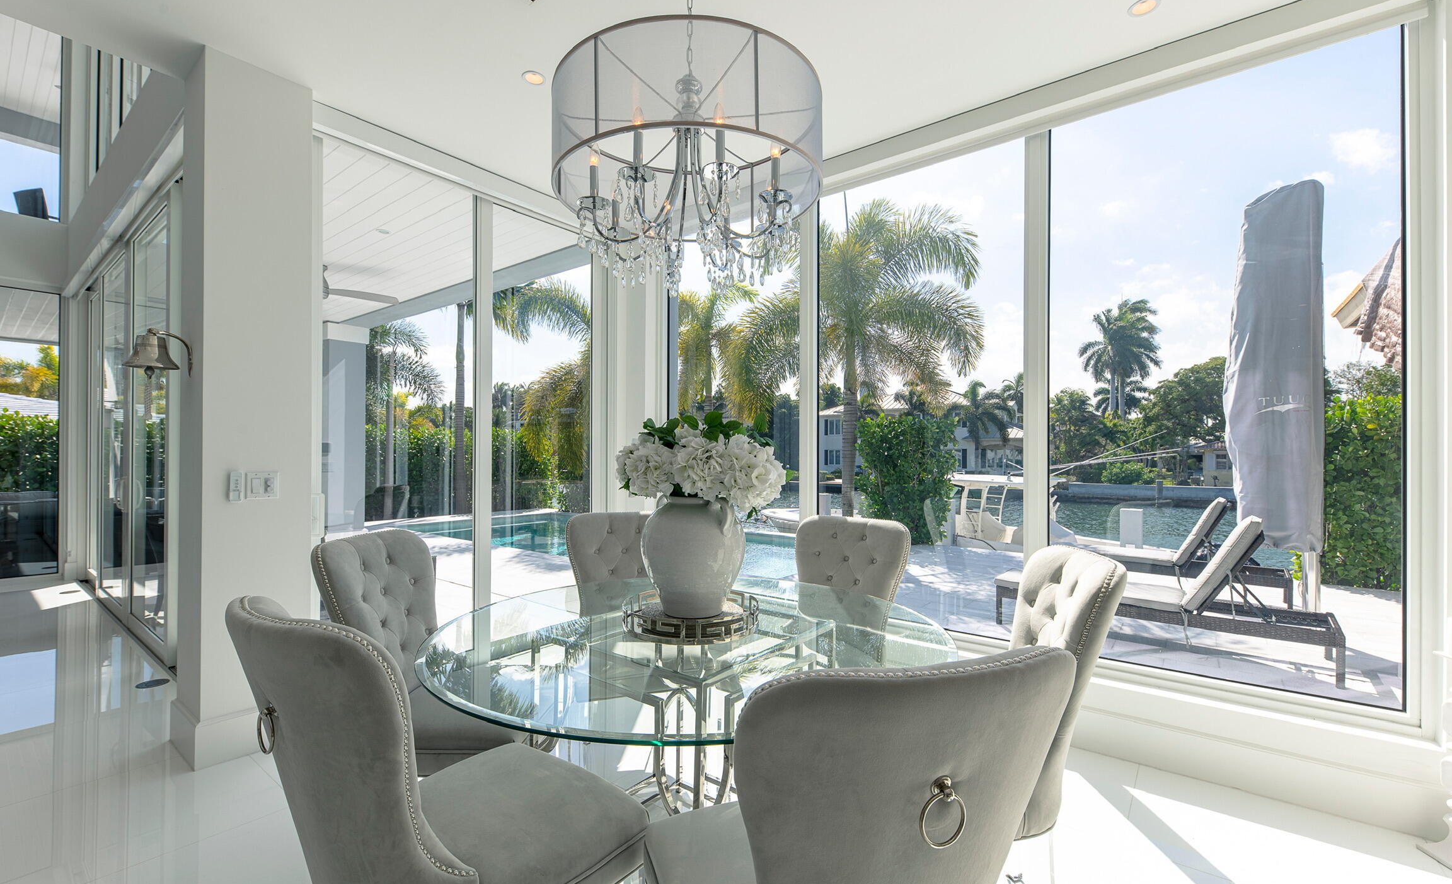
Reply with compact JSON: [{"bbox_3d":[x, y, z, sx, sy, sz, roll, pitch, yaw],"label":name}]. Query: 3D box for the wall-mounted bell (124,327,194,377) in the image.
[{"bbox_3d":[-2.447,-0.377,2.604,0.178,0.220,0.225,-1,-1,39],"label":"wall-mounted bell"}]

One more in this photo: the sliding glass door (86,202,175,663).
[{"bbox_3d":[-4.835,-0.077,4.894,3.800,2.930,0.120,-1,-1,38],"label":"sliding glass door"}]

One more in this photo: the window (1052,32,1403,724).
[{"bbox_3d":[2.009,-0.278,2.569,1.197,2.530,0.090,-1,-1,39],"label":"window"}]

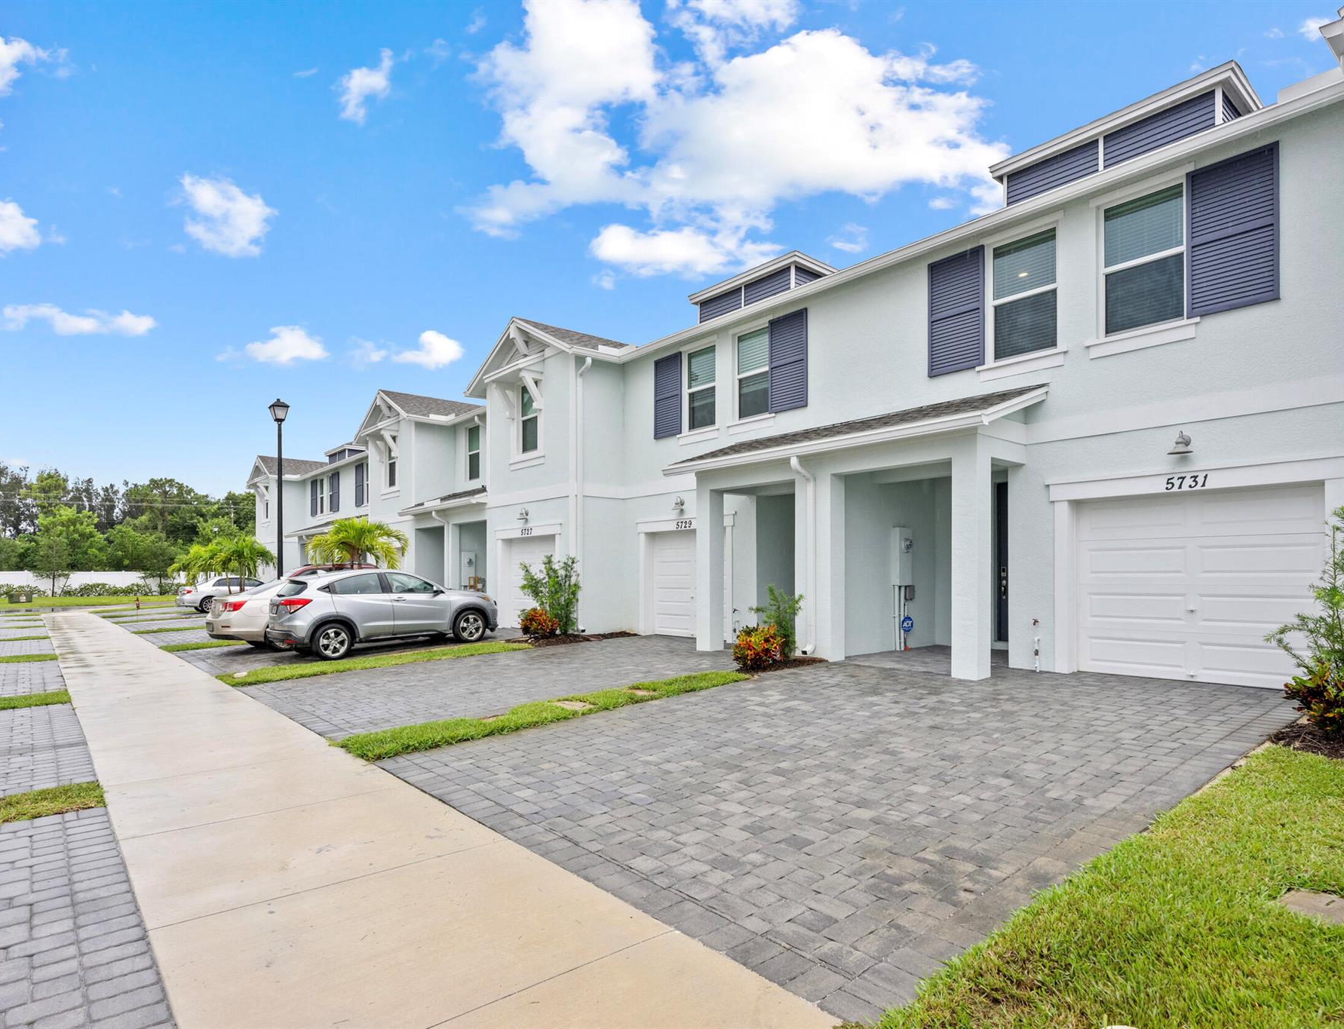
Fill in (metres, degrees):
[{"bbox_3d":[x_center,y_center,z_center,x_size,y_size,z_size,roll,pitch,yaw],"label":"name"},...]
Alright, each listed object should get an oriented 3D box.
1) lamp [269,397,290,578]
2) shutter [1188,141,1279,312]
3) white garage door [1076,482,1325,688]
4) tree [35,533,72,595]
[{"bbox_3d":[-9.303,0.100,17.300,0.470,5.700,0.470,2,-4,-41],"label":"lamp"},{"bbox_3d":[6.072,-3.043,7.910,0.070,1.635,0.812,0,-2,-41],"label":"shutter"},{"bbox_3d":[5.861,0.815,8.321,0.150,2.184,2.395,0,-2,-41],"label":"white garage door"},{"bbox_3d":[-45.797,3.781,54.000,2.500,4.524,2.500,2,-3,-41],"label":"tree"}]

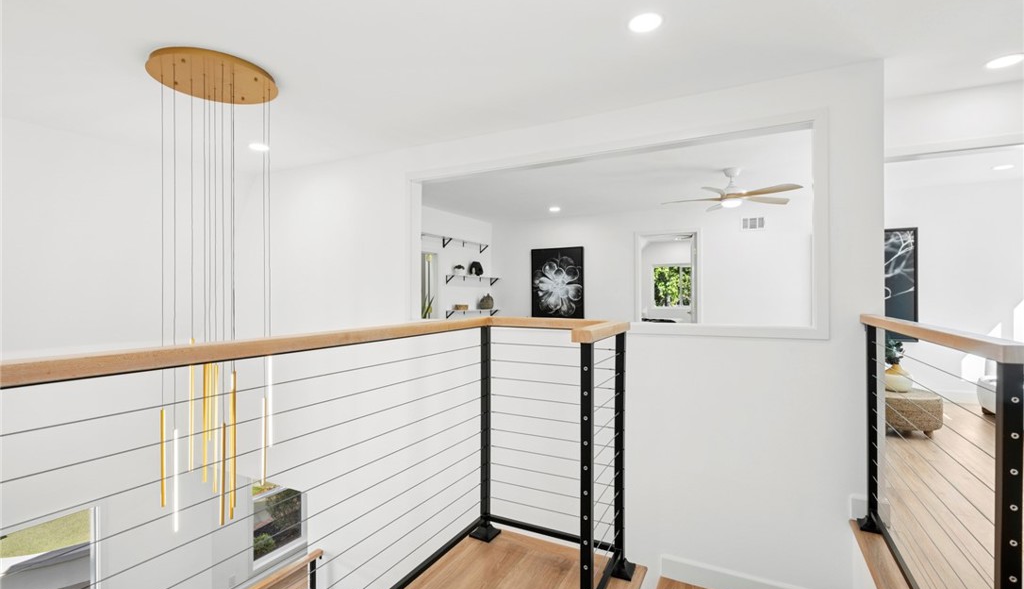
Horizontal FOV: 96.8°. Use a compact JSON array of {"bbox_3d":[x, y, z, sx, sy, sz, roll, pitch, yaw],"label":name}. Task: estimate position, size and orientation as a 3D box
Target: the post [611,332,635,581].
[{"bbox_3d":[0.473,0.686,1.985,0.116,1.030,0.116,0,0,27],"label":"post"}]

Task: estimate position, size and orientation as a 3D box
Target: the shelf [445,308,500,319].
[{"bbox_3d":[-0.571,0.307,7.125,0.170,0.125,1.320,0,0,27],"label":"shelf"}]

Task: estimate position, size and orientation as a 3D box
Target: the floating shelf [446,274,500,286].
[{"bbox_3d":[-0.571,-0.202,7.125,0.170,0.130,1.320,0,0,27],"label":"floating shelf"}]

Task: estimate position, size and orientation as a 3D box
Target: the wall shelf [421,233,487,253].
[{"bbox_3d":[-0.905,-0.730,6.477,0.170,0.140,2.120,0,0,27],"label":"wall shelf"}]

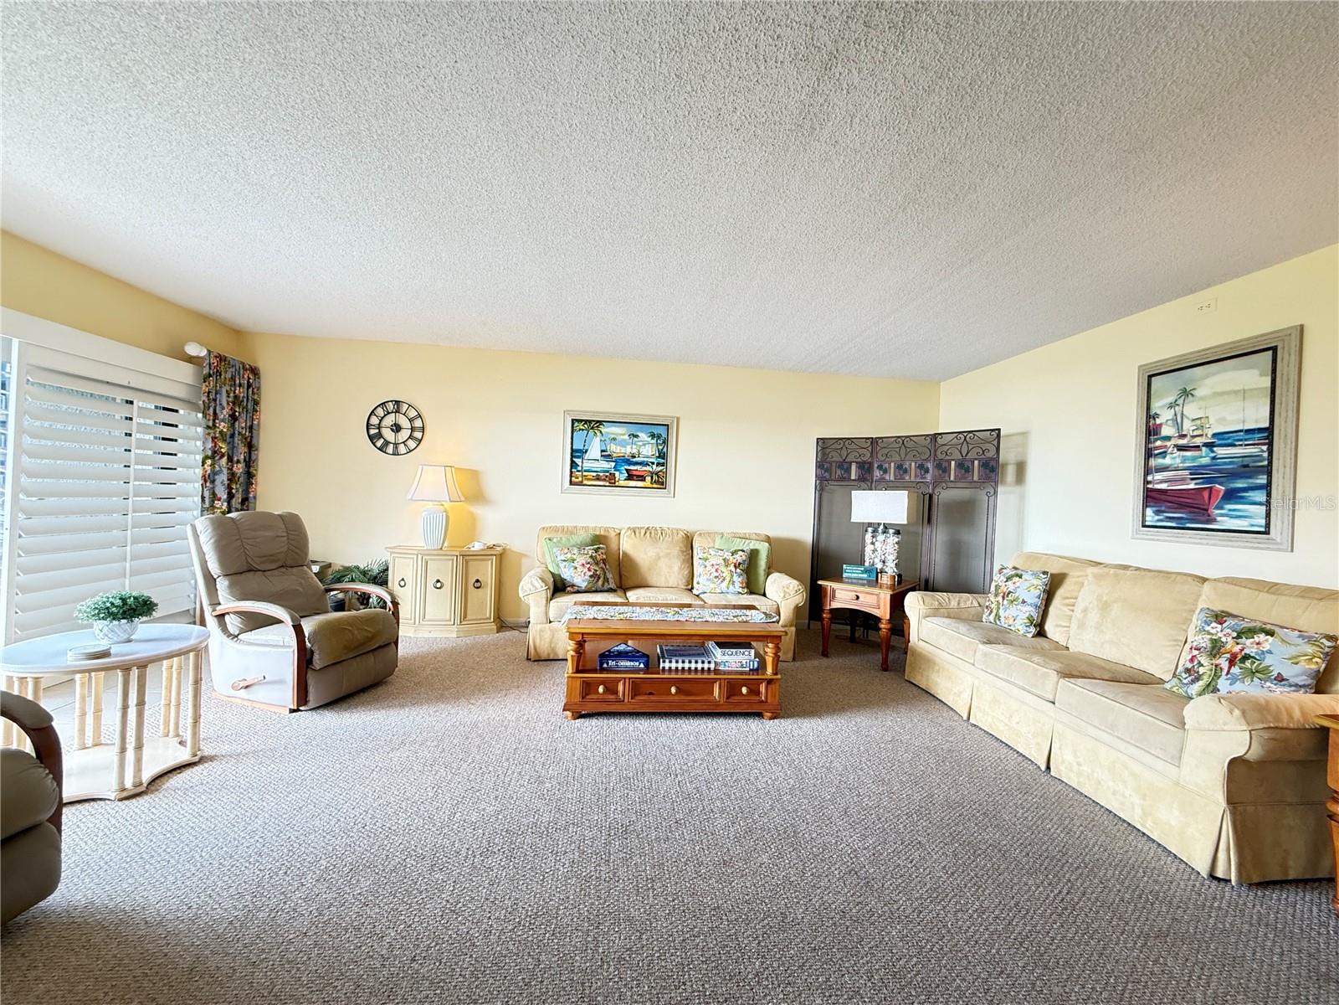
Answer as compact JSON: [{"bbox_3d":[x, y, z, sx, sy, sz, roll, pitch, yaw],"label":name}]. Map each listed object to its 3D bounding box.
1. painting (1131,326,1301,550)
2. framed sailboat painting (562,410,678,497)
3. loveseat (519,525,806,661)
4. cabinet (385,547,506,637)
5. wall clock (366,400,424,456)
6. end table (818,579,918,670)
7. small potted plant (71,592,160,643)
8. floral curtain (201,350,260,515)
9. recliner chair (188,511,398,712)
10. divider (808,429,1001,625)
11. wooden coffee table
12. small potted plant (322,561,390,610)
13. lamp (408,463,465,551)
[{"bbox_3d":[2.864,-0.297,2.884,0.033,1.042,0.768,2,0,-6],"label":"painting"},{"bbox_3d":[-0.447,-0.433,4.923,1.020,0.745,0.040,2,1,-5],"label":"framed sailboat painting"},{"bbox_3d":[-0.063,0.694,4.437,2.150,0.940,0.920,2,0,-6],"label":"loveseat"},{"bbox_3d":[-1.896,0.740,4.590,0.970,0.700,0.450,2,1,-5],"label":"cabinet"},{"bbox_3d":[-2.332,-0.633,4.623,0.471,0.471,0.040,2,0,-6],"label":"wall clock"},{"bbox_3d":[1.619,0.943,4.402,0.585,0.589,0.727,3,1,39],"label":"end table"},{"bbox_3d":[-2.311,0.478,2.268,0.255,0.190,0.255,2,0,-6],"label":"small potted plant"},{"bbox_3d":[-3.508,-0.058,4.307,0.130,2.130,0.560,2,1,-5],"label":"floral curtain"},{"bbox_3d":[-2.269,0.578,3.323,0.960,1.030,0.730,3,1,20],"label":"recliner chair"},{"bbox_3d":[1.950,0.335,4.640,1.540,1.815,0.164,3,0,45],"label":"divider"},{"bbox_3d":[0.006,0.922,3.229,1.200,0.505,0.650,2,0,-6],"label":"wooden coffee table"},{"bbox_3d":[-2.567,0.764,4.432,0.530,0.580,0.460,2,1,-5],"label":"small potted plant"},{"bbox_3d":[-1.937,0.041,4.508,0.350,0.700,0.340,2,1,-5],"label":"lamp"}]

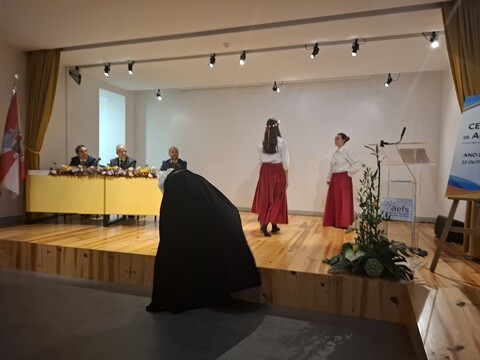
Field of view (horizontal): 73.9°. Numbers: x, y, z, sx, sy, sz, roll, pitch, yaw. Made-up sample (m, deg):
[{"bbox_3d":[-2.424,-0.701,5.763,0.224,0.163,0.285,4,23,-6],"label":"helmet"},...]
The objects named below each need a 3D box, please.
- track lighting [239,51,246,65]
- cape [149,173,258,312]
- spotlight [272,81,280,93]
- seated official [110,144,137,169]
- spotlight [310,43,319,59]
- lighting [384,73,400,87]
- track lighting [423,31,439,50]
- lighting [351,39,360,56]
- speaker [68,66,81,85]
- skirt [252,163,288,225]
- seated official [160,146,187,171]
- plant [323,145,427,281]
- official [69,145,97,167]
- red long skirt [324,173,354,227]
[{"bbox_3d":[0.040,-1.790,4.687,0.100,0.200,0.140,2,3,21],"label":"track lighting"},{"bbox_3d":[-0.320,0.547,3.058,0.860,1.270,0.660,3,3,37],"label":"cape"},{"bbox_3d":[0.721,-1.828,6.267,0.120,0.220,0.150,-1,3,-37],"label":"spotlight"},{"bbox_3d":[-2.001,0.044,5.402,0.500,1.270,0.700,0,3,-6],"label":"seated official"},{"bbox_3d":[1.034,-1.774,4.385,0.100,0.210,0.150,3,3,41],"label":"spotlight"},{"bbox_3d":[2.645,-1.764,5.642,0.160,0.240,0.120,-1,3,-41],"label":"lighting"},{"bbox_3d":[2.288,-1.683,3.820,0.150,0.200,0.150,2,3,23],"label":"track lighting"},{"bbox_3d":[1.485,-1.704,4.100,0.110,0.220,0.140,2,3,18],"label":"lighting"},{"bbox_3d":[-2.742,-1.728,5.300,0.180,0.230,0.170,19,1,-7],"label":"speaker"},{"bbox_3d":[0.435,0.164,4.444,0.480,0.820,0.460,2,3,18],"label":"skirt"},{"bbox_3d":[-1.096,0.073,5.218,0.500,1.250,0.700,0,3,-3],"label":"seated official"},{"bbox_3d":[1.239,0.255,3.008,0.840,1.170,0.680,1,3,17],"label":"plant"},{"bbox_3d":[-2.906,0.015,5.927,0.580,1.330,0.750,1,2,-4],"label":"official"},{"bbox_3d":[1.614,0.317,5.191,0.460,0.900,0.490,1,2,0],"label":"red long skirt"}]

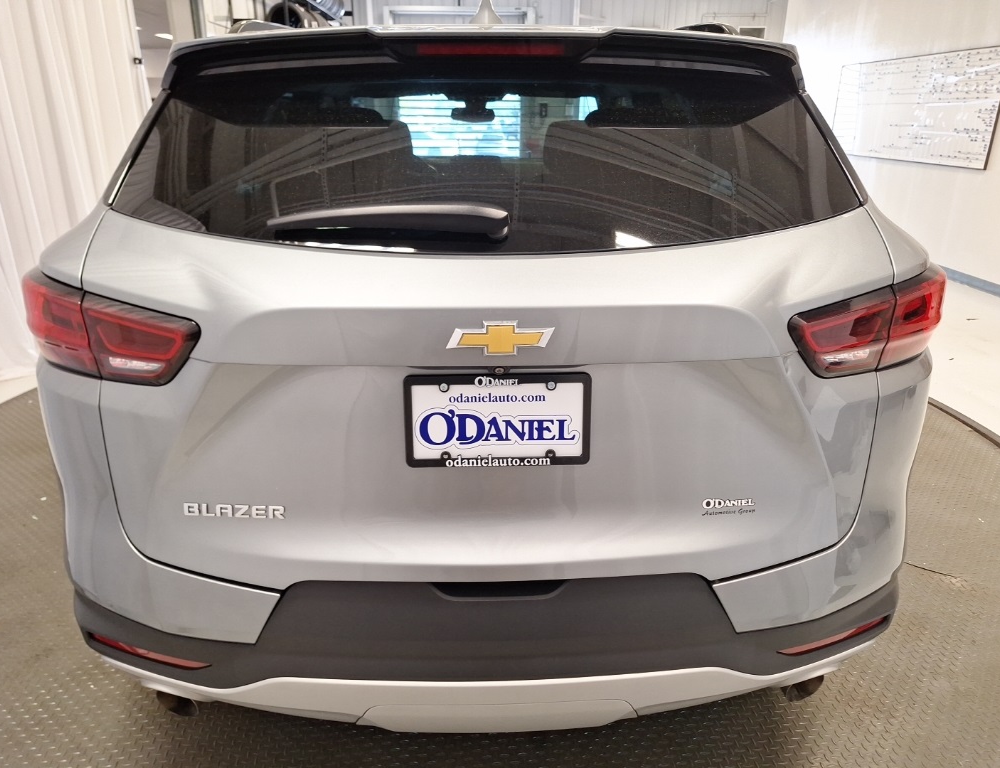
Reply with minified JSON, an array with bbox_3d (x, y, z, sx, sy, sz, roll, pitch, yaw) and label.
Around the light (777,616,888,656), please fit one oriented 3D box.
[{"bbox_3d":[0.675,0.503,1.365,0.300,0.035,0.040,-7,21,-20],"label":"light"}]

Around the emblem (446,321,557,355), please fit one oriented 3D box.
[{"bbox_3d":[0.001,-0.072,1.081,0.172,0.056,0.015,-1,15,-2],"label":"emblem"}]

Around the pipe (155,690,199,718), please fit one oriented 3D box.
[{"bbox_3d":[-0.676,0.658,1.511,0.100,0.085,0.130,4,20,11],"label":"pipe"}]

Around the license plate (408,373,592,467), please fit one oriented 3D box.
[{"bbox_3d":[-0.004,0.059,1.135,0.312,0.159,0.015,-1,13,-2],"label":"license plate"}]

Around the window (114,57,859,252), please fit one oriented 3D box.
[{"bbox_3d":[-0.014,-0.436,1.319,1.420,0.460,0.085,-1,-21,-2],"label":"window"}]

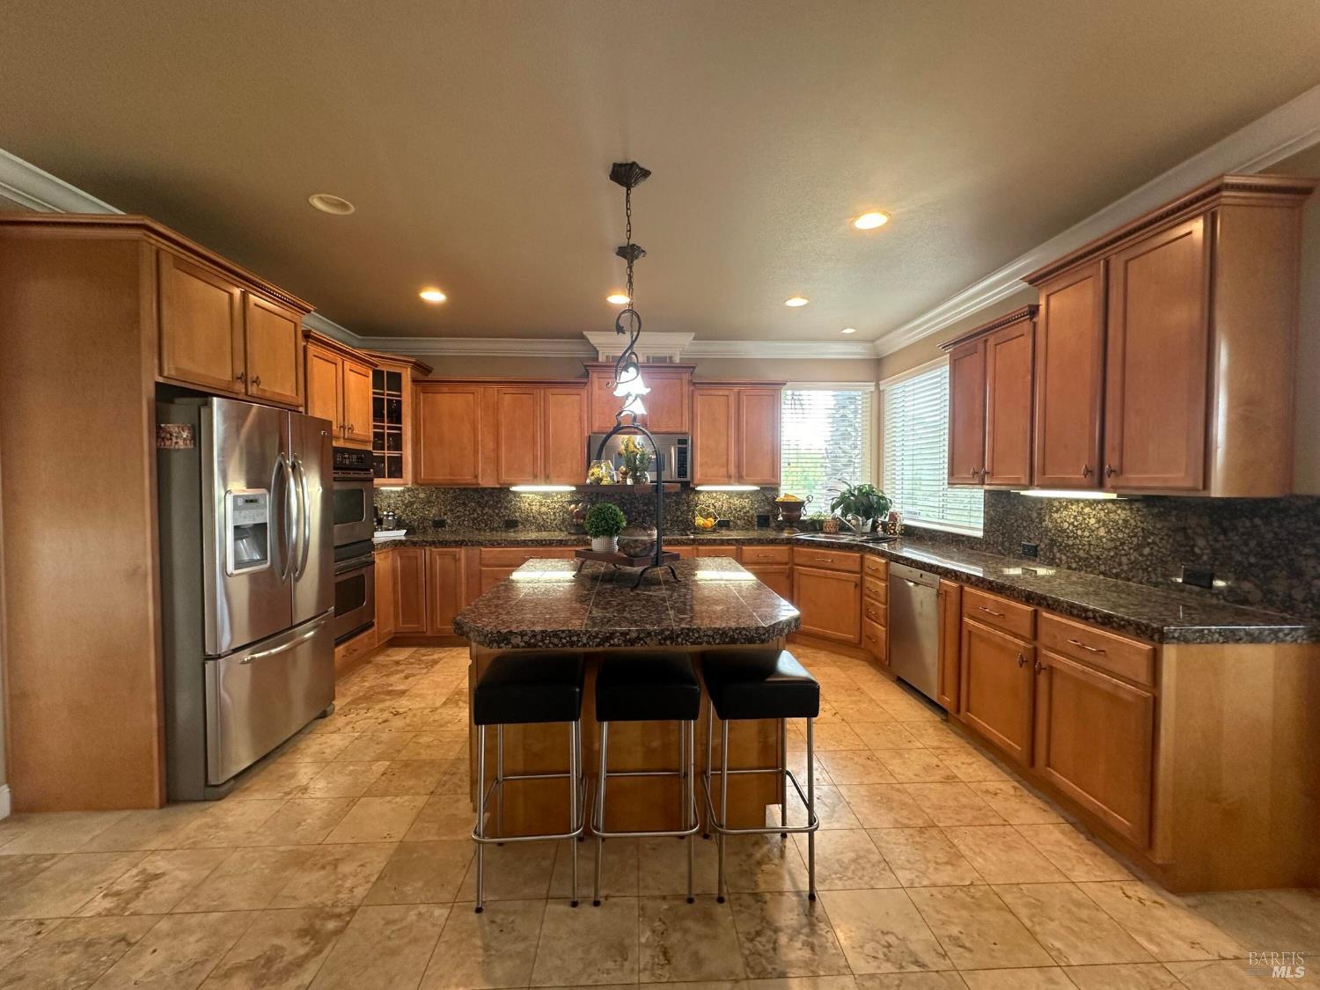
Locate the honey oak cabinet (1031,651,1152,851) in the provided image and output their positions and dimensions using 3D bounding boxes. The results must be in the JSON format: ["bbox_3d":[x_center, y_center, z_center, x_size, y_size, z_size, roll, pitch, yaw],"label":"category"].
[{"bbox_3d":[1.902,0.944,2.099,0.500,0.540,0.535,0,2,-3],"label":"honey oak cabinet"}]

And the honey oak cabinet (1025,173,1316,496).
[{"bbox_3d":[2.091,-0.560,2.336,0.370,1.113,0.947,0,2,-3],"label":"honey oak cabinet"}]

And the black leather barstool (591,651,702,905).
[{"bbox_3d":[-0.050,0.978,1.919,0.360,0.740,0.390,0,1,-2],"label":"black leather barstool"}]

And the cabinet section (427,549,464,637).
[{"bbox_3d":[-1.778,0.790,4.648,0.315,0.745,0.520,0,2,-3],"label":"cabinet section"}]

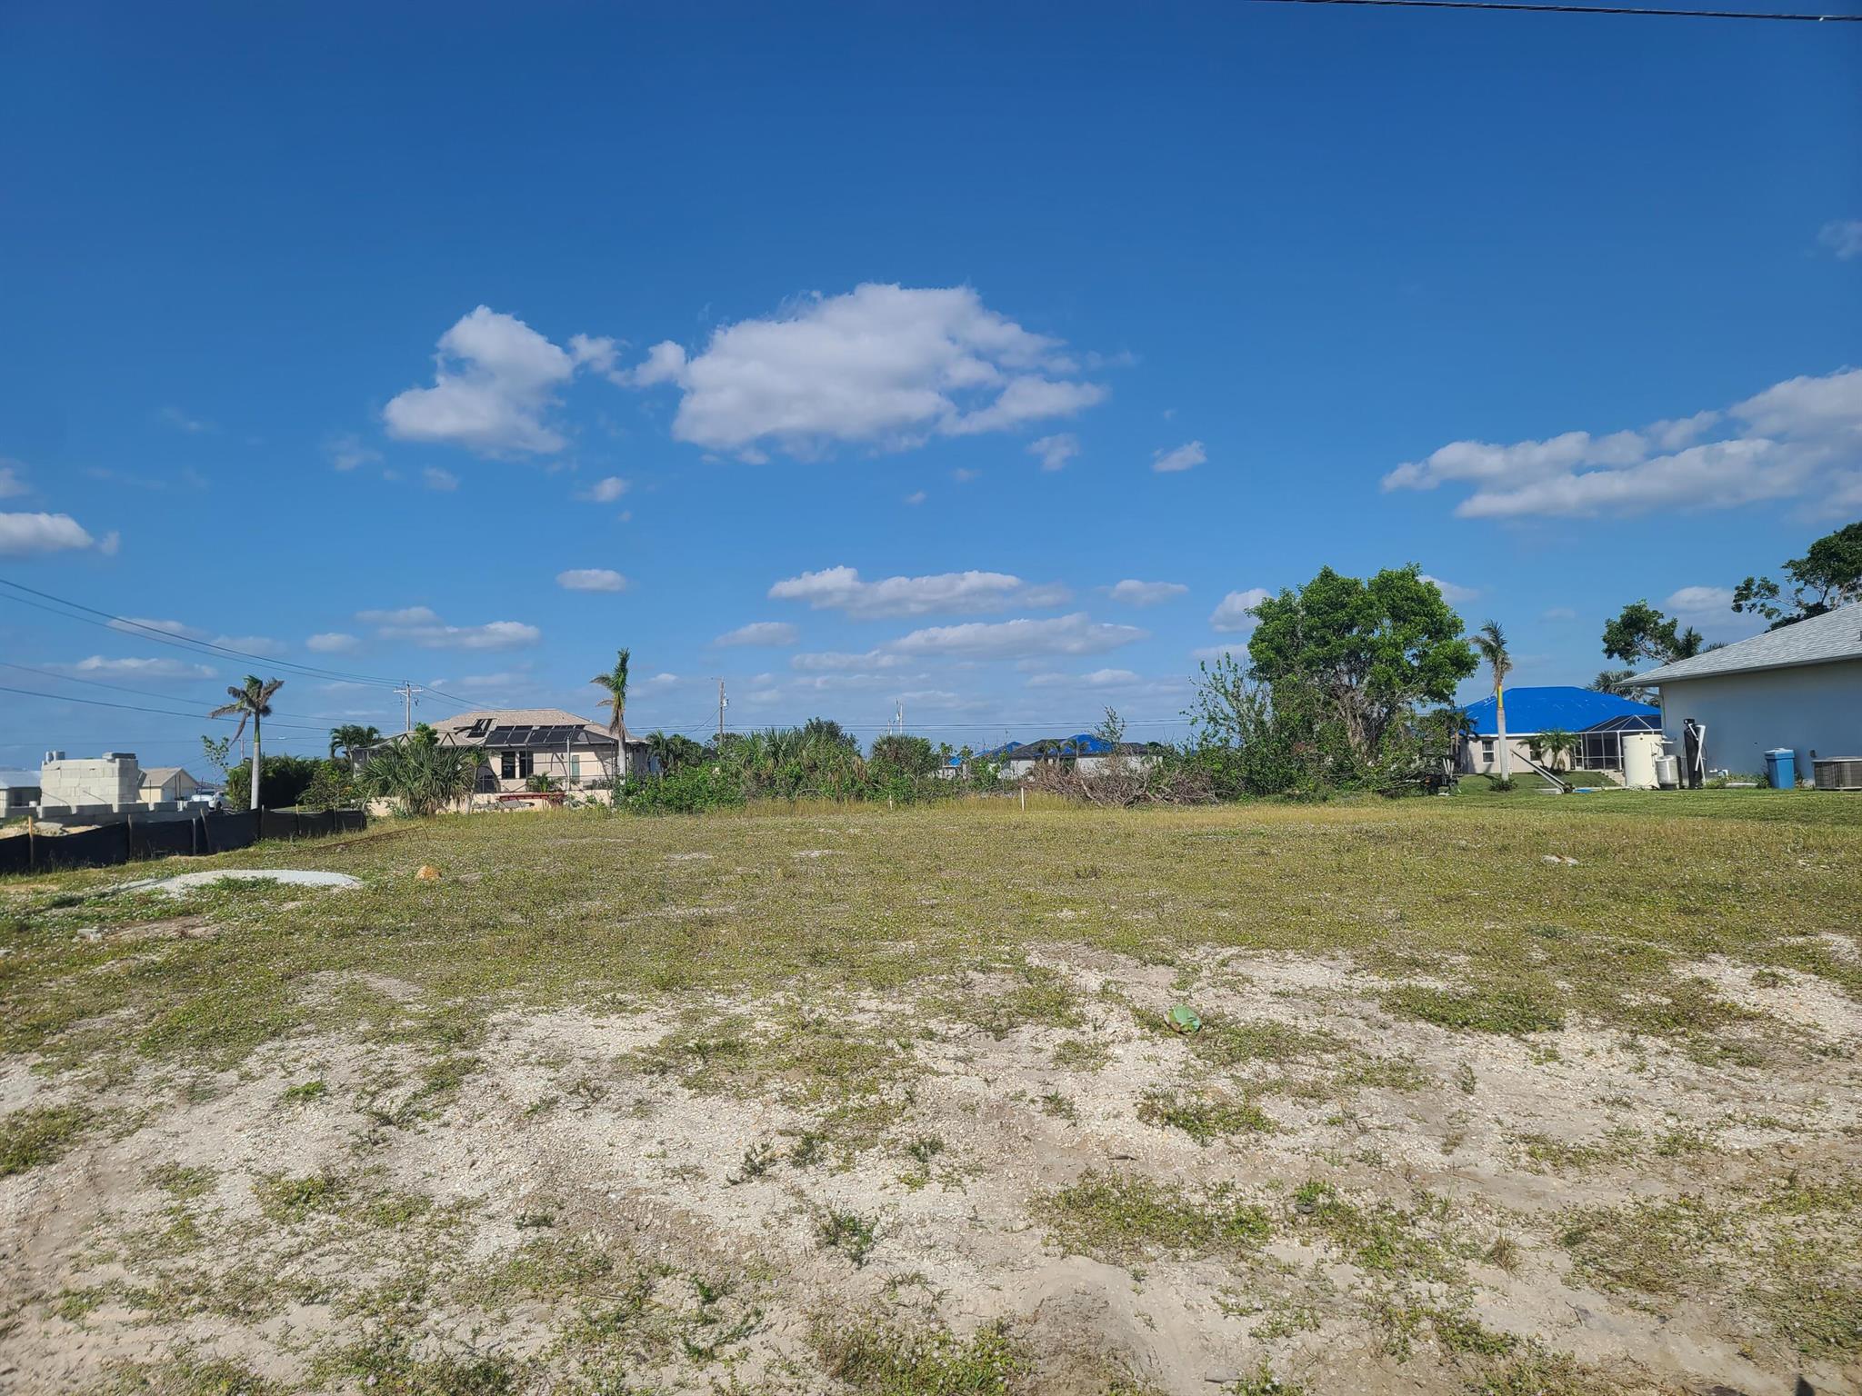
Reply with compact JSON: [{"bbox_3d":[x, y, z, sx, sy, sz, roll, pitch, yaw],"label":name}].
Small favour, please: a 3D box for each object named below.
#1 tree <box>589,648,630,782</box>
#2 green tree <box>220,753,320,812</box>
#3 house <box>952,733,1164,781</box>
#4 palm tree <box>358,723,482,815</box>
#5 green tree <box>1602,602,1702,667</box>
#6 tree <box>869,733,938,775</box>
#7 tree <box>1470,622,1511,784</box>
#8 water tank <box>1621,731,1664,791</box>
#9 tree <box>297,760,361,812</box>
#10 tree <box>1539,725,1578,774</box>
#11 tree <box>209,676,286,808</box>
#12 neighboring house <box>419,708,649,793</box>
[{"bbox_3d":[-15.062,1.397,63.000,2.000,7.300,2.000,-1,-4,-2],"label":"tree"},{"bbox_3d":[-32.870,4.240,67.000,5.100,3.000,3.200,-2,-3,5],"label":"green tree"},{"bbox_3d":[13.403,6.361,140.000,20.500,5.000,15.000,-1,-4,-2],"label":"house"},{"bbox_3d":[-22.782,3.278,60.000,5.300,4.000,5.000,-1,-4,-2],"label":"palm tree"},{"bbox_3d":[28.098,-0.113,52.000,4.500,7.200,4.500,-1,-4,-2],"label":"green tree"},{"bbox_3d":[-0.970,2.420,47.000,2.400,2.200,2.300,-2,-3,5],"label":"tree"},{"bbox_3d":[31.690,0.210,76.000,2.400,9.100,2.400,-2,-3,5],"label":"tree"},{"bbox_3d":[18.640,1.656,35.200,1.060,1.420,1.060,-1,-4,-2],"label":"water tank"},{"bbox_3d":[-28.594,4.223,64.000,2.900,2.600,2.800,-1,-4,-2],"label":"tree"},{"bbox_3d":[37.770,3.110,81.000,2.400,2.850,2.400,-2,-3,5],"label":"tree"},{"bbox_3d":[-33.630,2.250,66.000,3.600,6.800,3.400,-2,-3,5],"label":"tree"},{"bbox_3d":[-23.580,3.000,78.000,14.800,5.100,12.500,-2,-3,5],"label":"neighboring house"}]

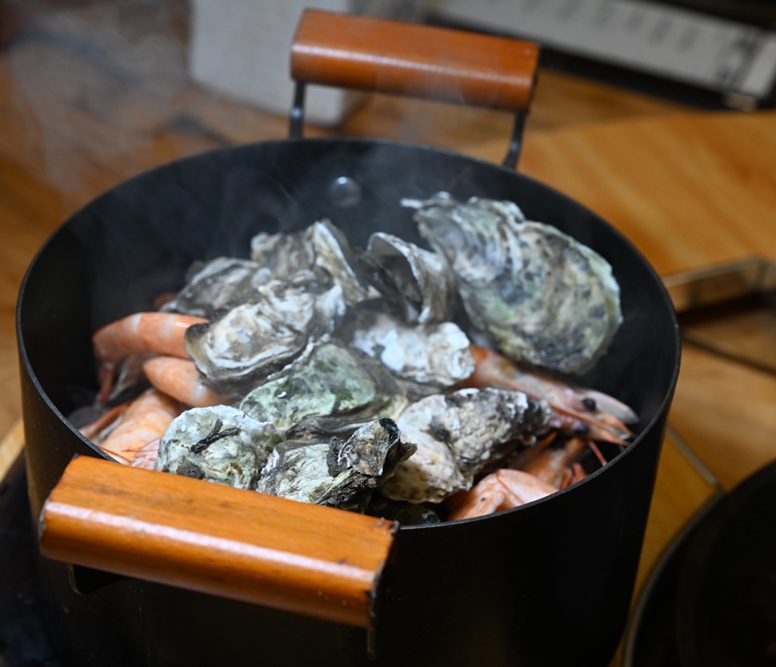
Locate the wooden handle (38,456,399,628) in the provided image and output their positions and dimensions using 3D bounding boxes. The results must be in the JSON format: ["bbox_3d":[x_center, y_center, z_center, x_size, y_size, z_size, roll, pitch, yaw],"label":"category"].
[{"bbox_3d":[-0.050,0.061,0.575,0.100,0.021,0.033,11,30,8],"label":"wooden handle"}]

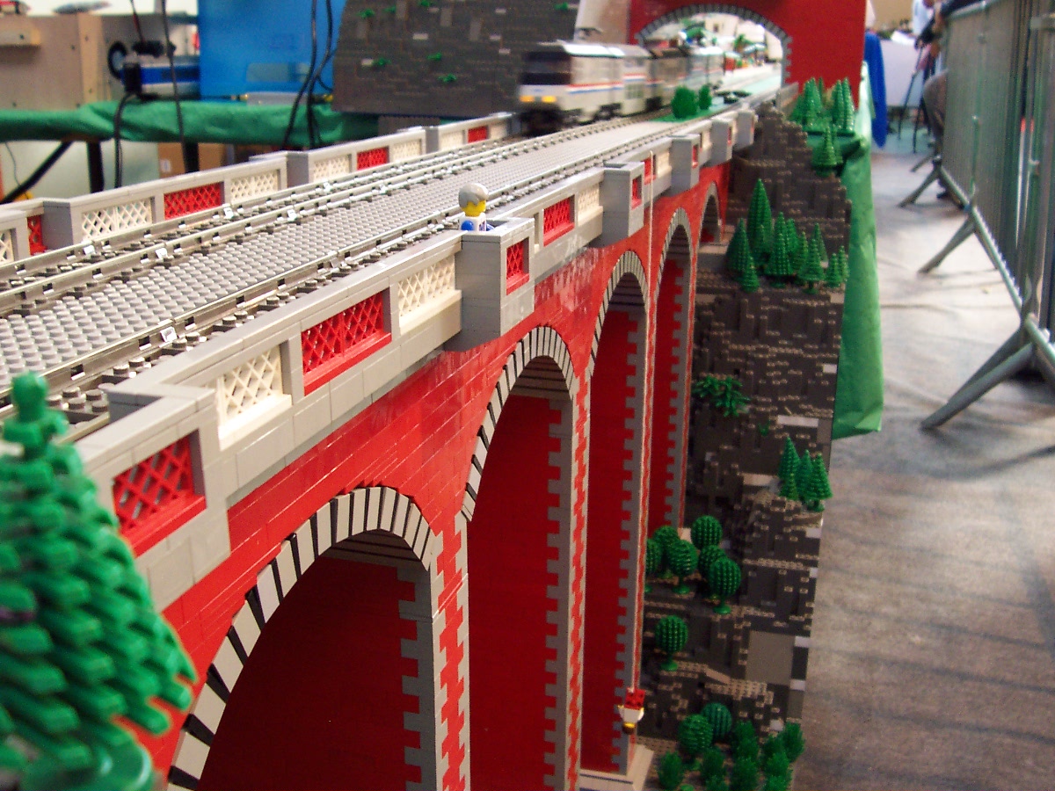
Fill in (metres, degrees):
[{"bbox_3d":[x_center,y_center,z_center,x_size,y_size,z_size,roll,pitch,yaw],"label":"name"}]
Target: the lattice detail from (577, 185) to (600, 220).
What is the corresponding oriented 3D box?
[{"bbox_3d":[0.033,-0.111,0.645,0.008,0.019,0.064,5,18,15],"label":"lattice detail"}]

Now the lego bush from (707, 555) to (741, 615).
[{"bbox_3d":[0.202,0.193,1.153,0.034,0.057,0.034,0,17,0],"label":"lego bush"}]

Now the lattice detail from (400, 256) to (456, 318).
[{"bbox_3d":[-0.038,-0.039,0.410,0.009,0.019,0.064,5,18,15],"label":"lattice detail"}]

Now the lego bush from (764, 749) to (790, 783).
[{"bbox_3d":[0.250,0.372,1.130,0.025,0.040,0.025,5,18,15],"label":"lego bush"}]

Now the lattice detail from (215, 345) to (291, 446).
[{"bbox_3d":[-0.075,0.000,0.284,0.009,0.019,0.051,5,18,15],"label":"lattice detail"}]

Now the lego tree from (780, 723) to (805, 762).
[{"bbox_3d":[0.267,0.351,1.140,0.025,0.041,0.025,5,18,15],"label":"lego tree"}]

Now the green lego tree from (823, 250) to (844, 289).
[{"bbox_3d":[0.350,-0.144,1.290,0.024,0.041,0.024,5,18,15],"label":"green lego tree"}]

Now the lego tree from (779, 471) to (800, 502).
[{"bbox_3d":[0.279,0.099,1.200,0.026,0.040,0.026,5,18,15],"label":"lego tree"}]

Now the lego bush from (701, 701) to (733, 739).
[{"bbox_3d":[0.197,0.347,1.173,0.034,0.057,0.034,0,17,0],"label":"lego bush"}]

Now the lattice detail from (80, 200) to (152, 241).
[{"bbox_3d":[-0.209,-0.087,0.571,0.009,0.019,0.064,5,18,15],"label":"lattice detail"}]

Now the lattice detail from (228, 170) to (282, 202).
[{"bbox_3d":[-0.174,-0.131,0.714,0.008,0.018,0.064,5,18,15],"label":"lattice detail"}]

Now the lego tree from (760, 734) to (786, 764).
[{"bbox_3d":[0.230,0.334,1.055,0.026,0.040,0.026,5,18,15],"label":"lego tree"}]

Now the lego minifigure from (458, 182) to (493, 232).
[{"bbox_3d":[-0.021,-0.064,0.453,0.014,0.042,0.024,5,18,15],"label":"lego minifigure"}]

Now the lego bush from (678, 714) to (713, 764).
[{"bbox_3d":[0.157,0.324,1.060,0.033,0.052,0.033,5,18,15],"label":"lego bush"}]

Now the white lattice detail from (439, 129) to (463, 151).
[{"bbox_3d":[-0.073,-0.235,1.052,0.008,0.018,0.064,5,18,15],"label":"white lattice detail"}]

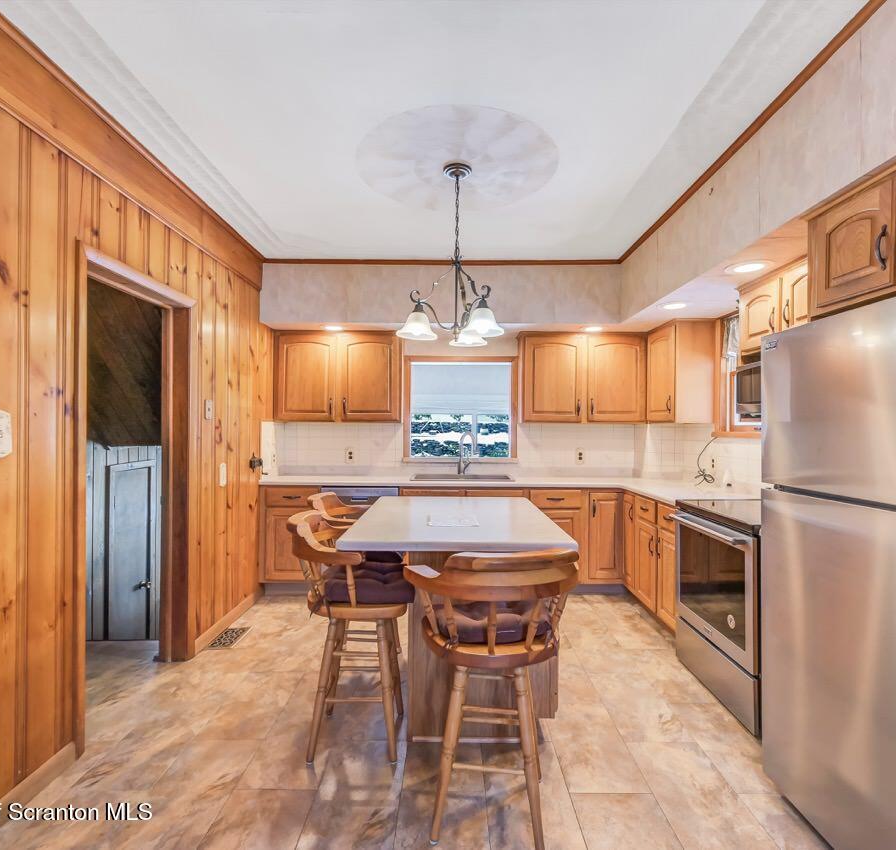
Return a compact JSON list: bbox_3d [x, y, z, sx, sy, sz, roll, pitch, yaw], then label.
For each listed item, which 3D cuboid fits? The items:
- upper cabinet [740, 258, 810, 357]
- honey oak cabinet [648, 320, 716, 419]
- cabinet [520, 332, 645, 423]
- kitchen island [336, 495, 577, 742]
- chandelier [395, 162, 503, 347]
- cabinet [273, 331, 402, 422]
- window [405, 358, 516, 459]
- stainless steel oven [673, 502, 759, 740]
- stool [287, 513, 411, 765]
[{"bbox_3d":[1.912,-0.615,2.595,0.320,0.390,0.765,0,0,0],"label":"upper cabinet"},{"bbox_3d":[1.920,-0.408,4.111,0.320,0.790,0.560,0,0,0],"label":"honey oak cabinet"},{"bbox_3d":[1.194,-0.410,4.453,1.095,0.780,0.325,0,0,0],"label":"cabinet"},{"bbox_3d":[0.038,0.915,2.552,0.939,0.914,1.258,0,0,0],"label":"kitchen island"},{"bbox_3d":[0.029,-0.876,2.569,0.547,0.875,0.530,0,0,0],"label":"chandelier"},{"bbox_3d":[-0.951,-0.421,4.465,1.095,0.785,0.325,0,0,0],"label":"cabinet"},{"bbox_3d":[0.121,-0.153,4.640,1.040,0.950,0.100,0,0,0],"label":"window"},{"bbox_3d":[1.676,0.913,2.551,0.730,0.930,0.770,0,0,0],"label":"stainless steel oven"},{"bbox_3d":[-0.421,0.878,2.178,0.530,0.980,0.560,0,0,5],"label":"stool"}]

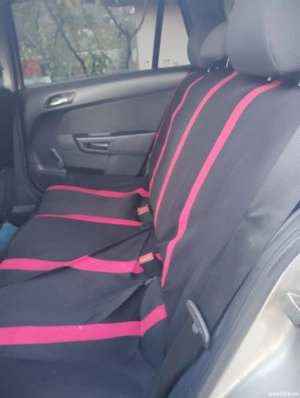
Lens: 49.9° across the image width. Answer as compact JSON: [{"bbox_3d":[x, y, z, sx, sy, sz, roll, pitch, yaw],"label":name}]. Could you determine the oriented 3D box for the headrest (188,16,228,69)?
[{"bbox_3d":[0.219,-0.598,1.237,0.115,0.180,0.260,6,23,-5],"label":"headrest"}]

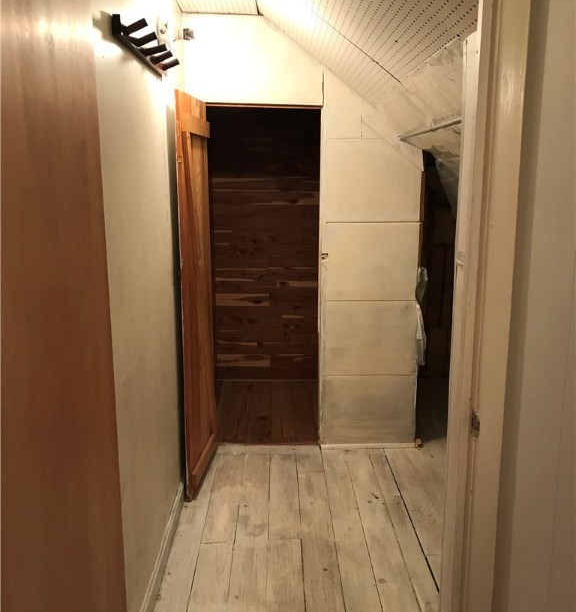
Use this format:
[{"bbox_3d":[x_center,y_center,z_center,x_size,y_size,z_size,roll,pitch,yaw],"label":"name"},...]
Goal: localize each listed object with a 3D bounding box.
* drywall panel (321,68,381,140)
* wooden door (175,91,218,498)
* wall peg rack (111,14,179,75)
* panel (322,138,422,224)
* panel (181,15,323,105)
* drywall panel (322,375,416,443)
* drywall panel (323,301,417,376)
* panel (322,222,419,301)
[{"bbox_3d":[0.311,-0.984,3.059,0.285,0.331,0.016,0,12,-1],"label":"drywall panel"},{"bbox_3d":[-0.421,-0.043,2.941,0.037,1.789,0.570,1,12,4],"label":"wooden door"},{"bbox_3d":[-0.443,-0.844,2.046,0.098,0.070,0.650,0,12,-1],"label":"wall peg rack"},{"bbox_3d":[0.419,-0.624,3.134,0.493,0.405,0.016,0,12,-1],"label":"panel"},{"bbox_3d":[-0.171,-1.190,3.009,0.677,0.411,0.016,0,12,-1],"label":"panel"},{"bbox_3d":[0.438,0.560,3.376,0.518,0.387,0.016,0,12,-1],"label":"drywall panel"},{"bbox_3d":[0.429,0.170,3.296,0.503,0.410,0.016,0,12,-1],"label":"drywall panel"},{"bbox_3d":[0.423,-0.229,3.215,0.496,0.403,0.016,0,12,-1],"label":"panel"}]

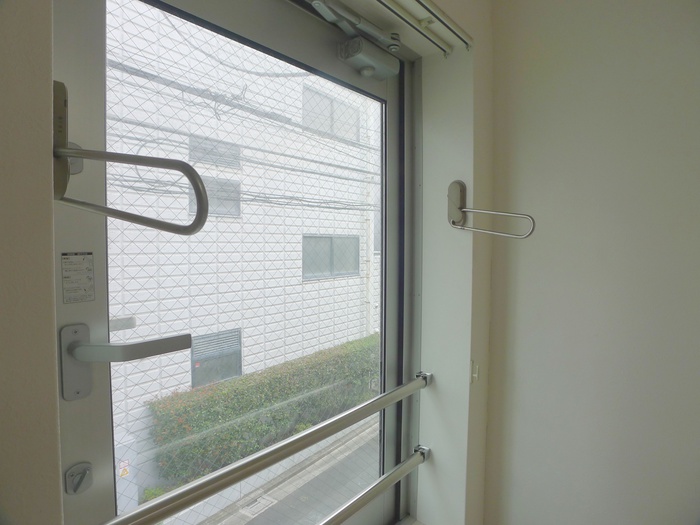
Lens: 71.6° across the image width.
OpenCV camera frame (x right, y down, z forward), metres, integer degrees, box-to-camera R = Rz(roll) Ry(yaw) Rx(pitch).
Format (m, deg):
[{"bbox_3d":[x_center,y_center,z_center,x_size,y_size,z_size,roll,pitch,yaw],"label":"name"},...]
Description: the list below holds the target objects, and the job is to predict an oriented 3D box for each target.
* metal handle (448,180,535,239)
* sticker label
[{"bbox_3d":[0.293,-0.112,1.020,0.193,0.132,0.049,2,3,37],"label":"metal handle"},{"bbox_3d":[-0.311,0.018,0.557,0.003,0.057,0.035,2,3,37],"label":"sticker label"}]

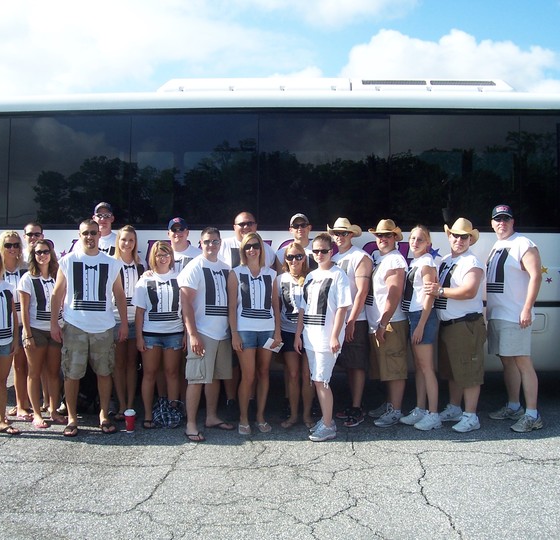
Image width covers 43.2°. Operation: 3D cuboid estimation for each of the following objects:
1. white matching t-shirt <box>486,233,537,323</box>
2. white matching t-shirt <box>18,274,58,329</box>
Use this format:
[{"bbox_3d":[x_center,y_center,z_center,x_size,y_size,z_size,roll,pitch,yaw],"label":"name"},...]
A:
[{"bbox_3d":[2.067,0.067,6.300,0.360,0.790,0.540,0,0,-30],"label":"white matching t-shirt"},{"bbox_3d":[-2.060,0.273,6.120,0.420,0.500,0.270,0,1,-34],"label":"white matching t-shirt"}]

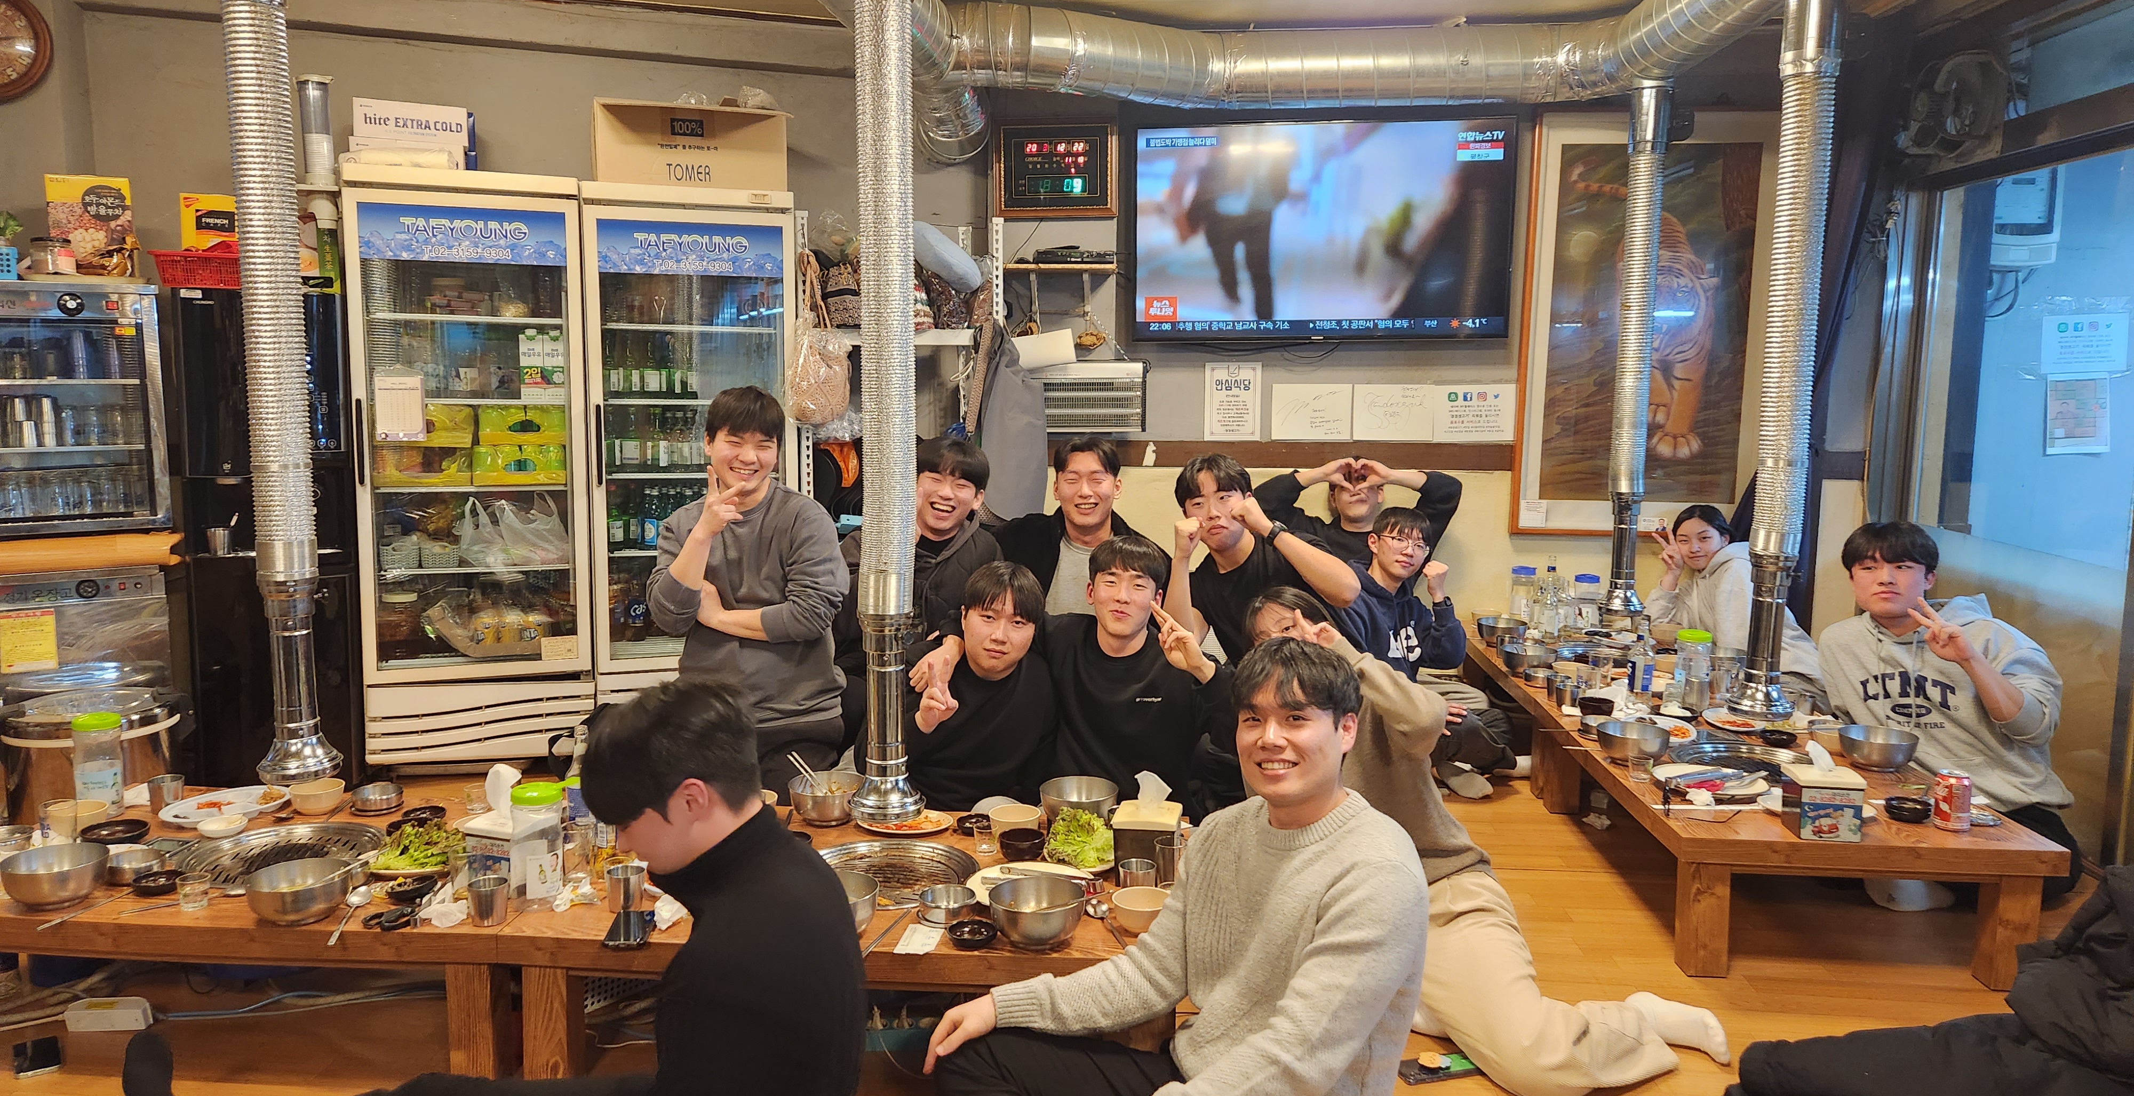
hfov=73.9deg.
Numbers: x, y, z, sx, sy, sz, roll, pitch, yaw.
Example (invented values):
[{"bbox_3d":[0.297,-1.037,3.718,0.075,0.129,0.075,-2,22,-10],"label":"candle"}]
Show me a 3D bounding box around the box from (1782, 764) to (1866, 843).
[{"bbox_3d":[1.607,0.539,3.012,0.132,0.134,0.125,1,6,6],"label":"box"}]

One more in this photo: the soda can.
[{"bbox_3d":[1.862,0.530,2.978,0.066,0.122,0.066,1,7,5],"label":"soda can"}]

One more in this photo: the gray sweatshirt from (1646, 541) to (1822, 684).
[{"bbox_3d":[2.313,0.233,4.900,0.460,0.500,0.470,-4,8,-37],"label":"gray sweatshirt"}]

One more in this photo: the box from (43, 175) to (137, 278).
[{"bbox_3d":[-2.735,-0.903,3.970,0.197,0.275,0.095,-2,7,-24],"label":"box"}]

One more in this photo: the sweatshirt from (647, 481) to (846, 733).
[{"bbox_3d":[-0.793,0.143,3.520,0.470,0.610,0.310,0,7,-6],"label":"sweatshirt"}]

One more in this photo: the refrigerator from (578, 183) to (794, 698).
[{"bbox_3d":[-1.322,-0.274,4.891,0.652,1.812,0.660,-2,7,-22],"label":"refrigerator"}]

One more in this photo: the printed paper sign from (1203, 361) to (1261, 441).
[{"bbox_3d":[0.636,-0.559,5.430,0.215,0.297,0.008,2,7,8],"label":"printed paper sign"}]

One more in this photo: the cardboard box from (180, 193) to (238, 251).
[{"bbox_3d":[-2.764,-1.022,4.650,0.235,0.275,0.110,-2,6,-25],"label":"cardboard box"}]

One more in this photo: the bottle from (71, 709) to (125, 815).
[{"bbox_3d":[-2.084,0.465,3.045,0.092,0.218,0.092,0,6,0],"label":"bottle"}]

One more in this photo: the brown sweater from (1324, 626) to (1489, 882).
[{"bbox_3d":[0.609,0.392,2.720,0.460,0.520,0.380,6,8,37],"label":"brown sweater"}]

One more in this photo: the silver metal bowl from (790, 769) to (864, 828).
[{"bbox_3d":[-0.504,0.536,2.990,0.160,0.086,0.160,0,7,0],"label":"silver metal bowl"}]

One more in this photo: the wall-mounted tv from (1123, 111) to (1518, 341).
[{"bbox_3d":[0.979,-1.223,5.509,1.440,0.828,0.060,1,7,10],"label":"wall-mounted tv"}]

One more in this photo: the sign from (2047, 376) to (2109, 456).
[{"bbox_3d":[3.758,-0.496,5.270,0.210,0.293,0.004,1,6,8],"label":"sign"}]

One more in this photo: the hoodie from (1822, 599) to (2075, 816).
[{"bbox_3d":[2.088,0.376,3.380,0.350,0.490,0.460,-4,8,-35],"label":"hoodie"}]

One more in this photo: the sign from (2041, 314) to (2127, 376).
[{"bbox_3d":[3.782,-0.757,5.270,0.297,0.210,0.006,1,7,5],"label":"sign"}]

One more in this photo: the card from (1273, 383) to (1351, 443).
[{"bbox_3d":[0.930,-0.514,5.400,0.300,0.210,0.008,2,7,8],"label":"card"}]

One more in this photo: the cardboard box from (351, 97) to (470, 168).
[{"bbox_3d":[-2.056,-1.303,4.460,0.320,0.220,0.210,-2,7,-21],"label":"cardboard box"}]

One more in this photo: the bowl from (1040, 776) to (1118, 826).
[{"bbox_3d":[0.026,0.539,2.932,0.163,0.080,0.163,1,7,0],"label":"bowl"}]

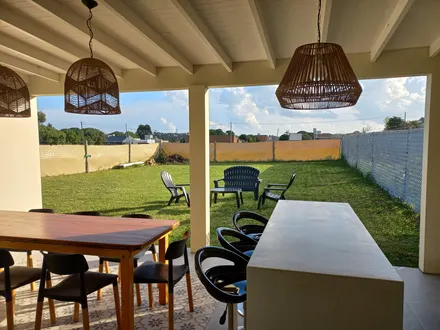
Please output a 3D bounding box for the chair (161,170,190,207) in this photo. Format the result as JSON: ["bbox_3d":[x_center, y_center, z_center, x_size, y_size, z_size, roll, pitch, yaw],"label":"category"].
[{"bbox_3d":[-1.080,0.622,8.650,0.840,0.910,0.740,1,4,22],"label":"chair"}]

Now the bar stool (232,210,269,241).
[{"bbox_3d":[0.341,0.924,2.868,0.430,0.900,0.450,1,4,15],"label":"bar stool"}]

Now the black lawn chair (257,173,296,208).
[{"bbox_3d":[1.455,0.640,8.100,0.860,0.910,0.740,0,4,11],"label":"black lawn chair"}]

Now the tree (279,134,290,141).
[{"bbox_3d":[15.707,-5.186,75.124,3.800,4.030,3.800,0,4,12],"label":"tree"}]

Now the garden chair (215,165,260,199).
[{"bbox_3d":[0.575,0.563,9.200,1.300,0.940,0.800,0,4,7],"label":"garden chair"}]

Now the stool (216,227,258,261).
[{"bbox_3d":[0.211,0.954,2.391,0.430,0.900,0.450,1,4,15],"label":"stool"}]

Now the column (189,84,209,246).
[{"bbox_3d":[-0.285,0.084,4.605,0.246,2.372,0.230,1,4,15],"label":"column"}]

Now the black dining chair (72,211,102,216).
[{"bbox_3d":[-1.632,0.965,3.541,0.480,0.765,0.530,0,4,12],"label":"black dining chair"}]

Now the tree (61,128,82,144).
[{"bbox_3d":[-26.995,-4.279,58.149,4.800,4.850,4.800,-2,4,-25],"label":"tree"}]

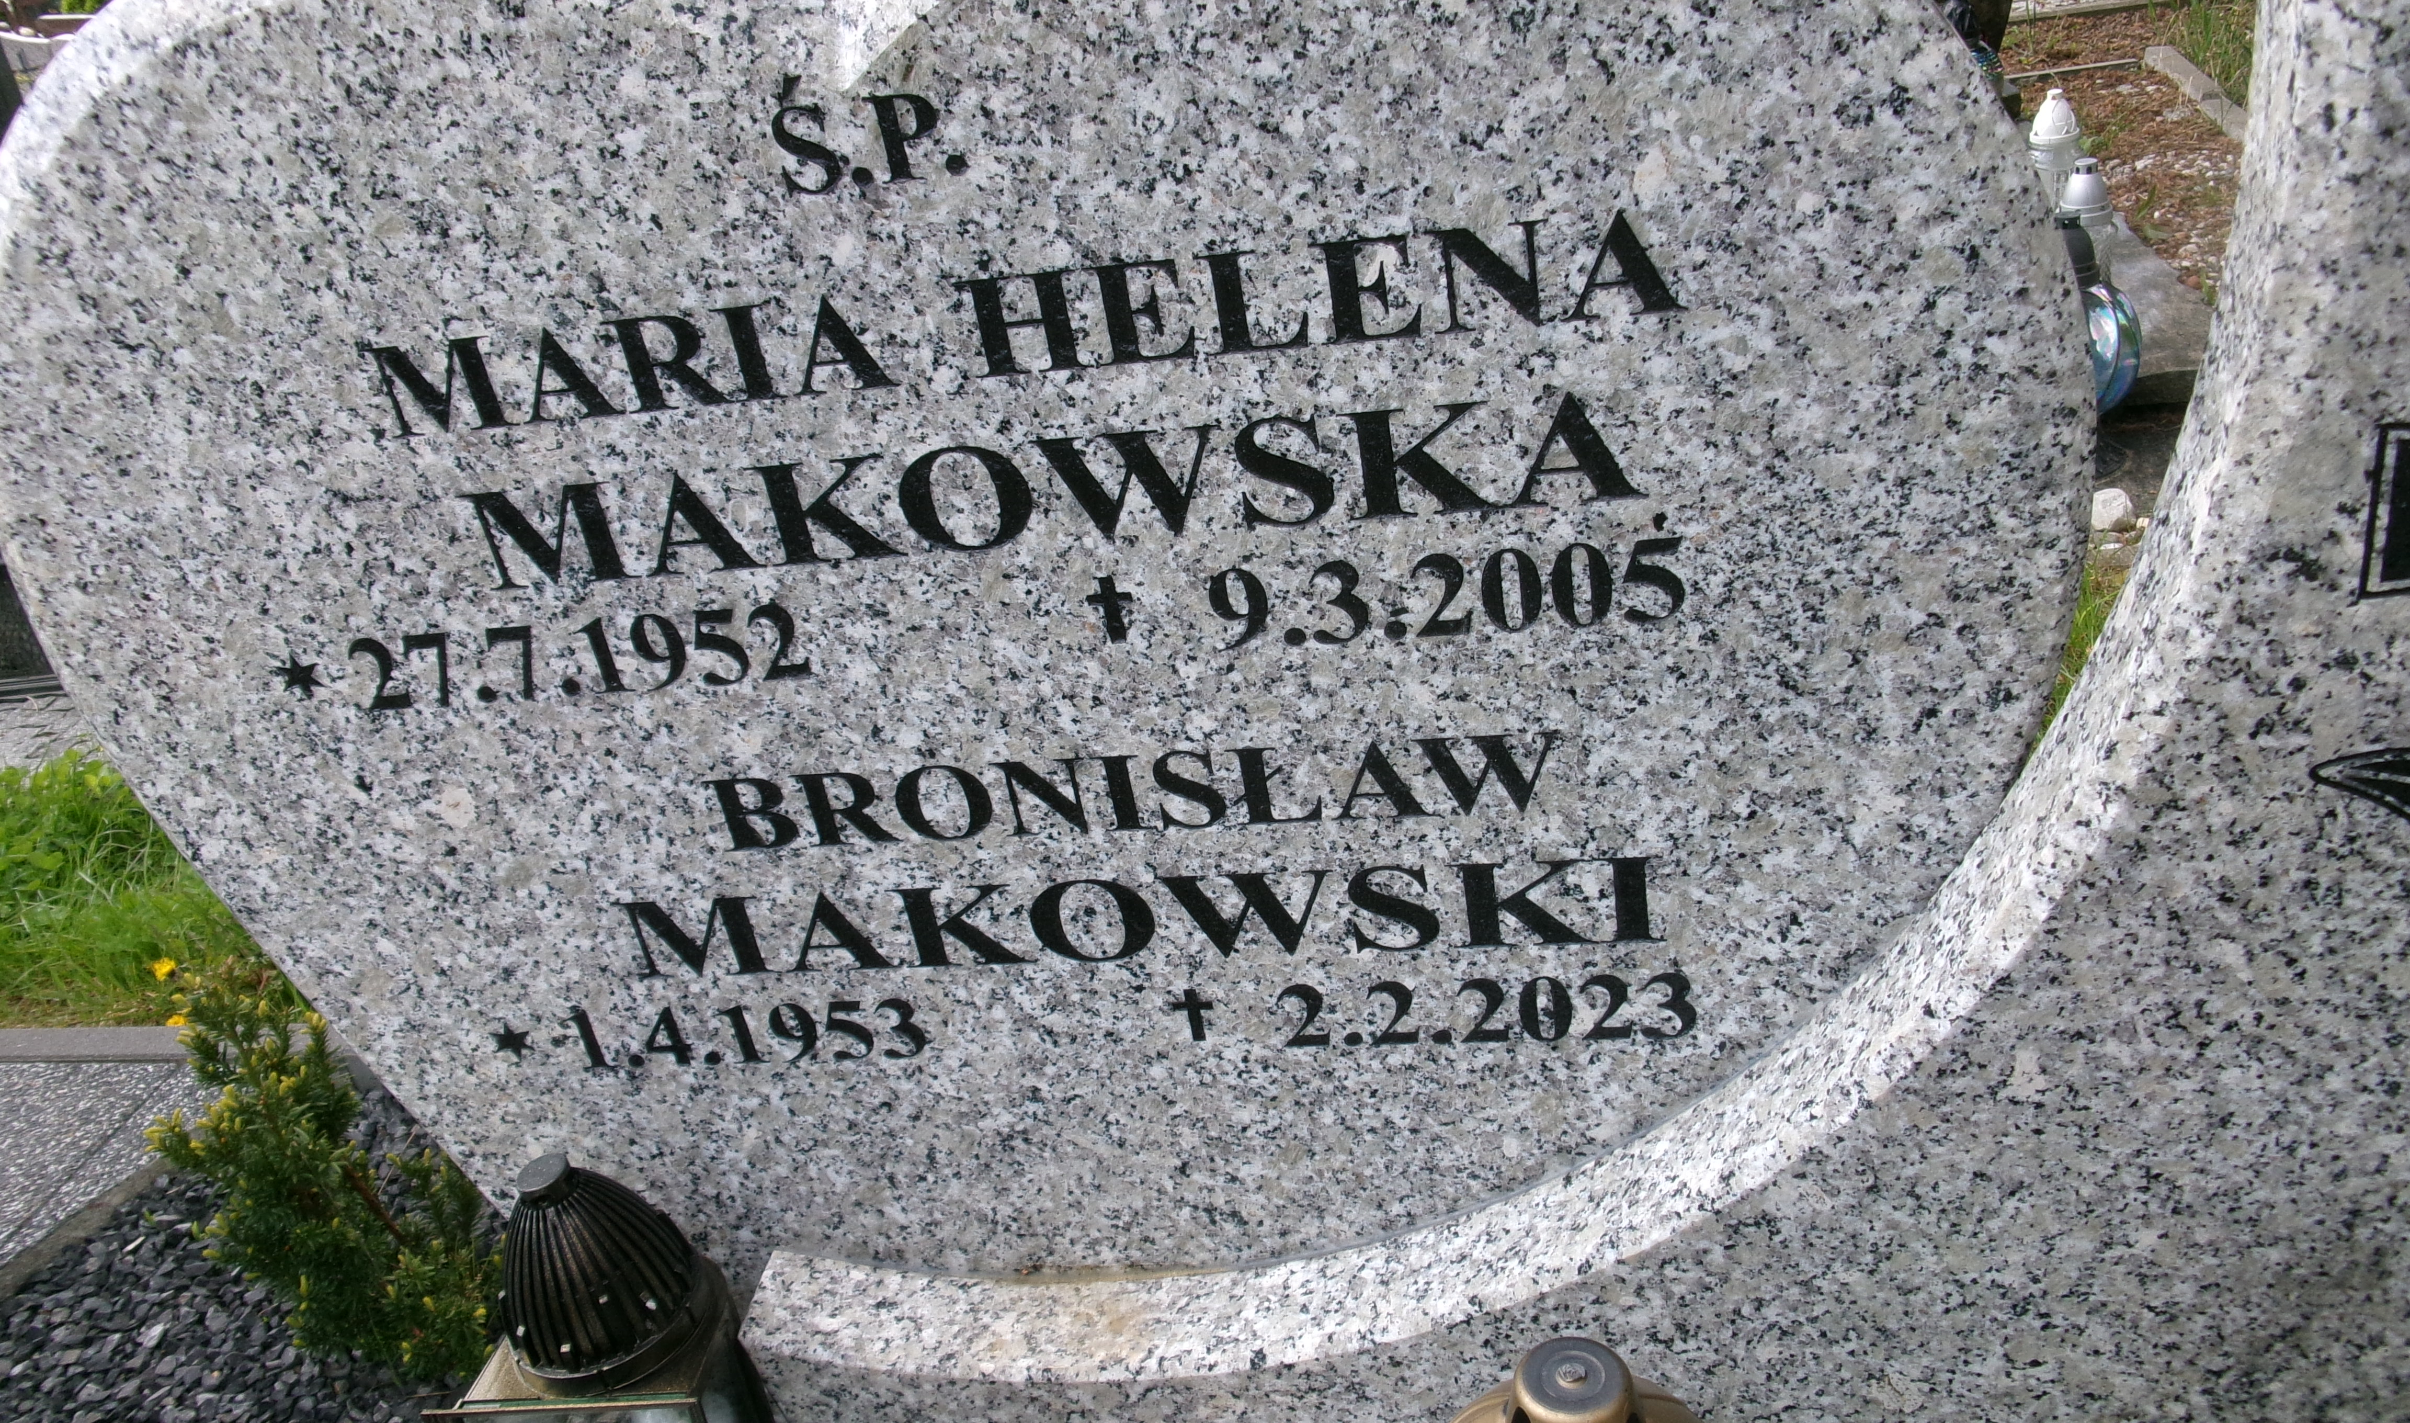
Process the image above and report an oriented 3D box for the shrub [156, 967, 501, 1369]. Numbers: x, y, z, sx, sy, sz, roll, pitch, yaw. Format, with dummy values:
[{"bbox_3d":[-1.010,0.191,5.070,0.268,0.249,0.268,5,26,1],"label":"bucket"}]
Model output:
[{"bbox_3d":[-0.852,0.442,1.915,0.310,0.420,0.270,-3,29,12],"label":"shrub"}]

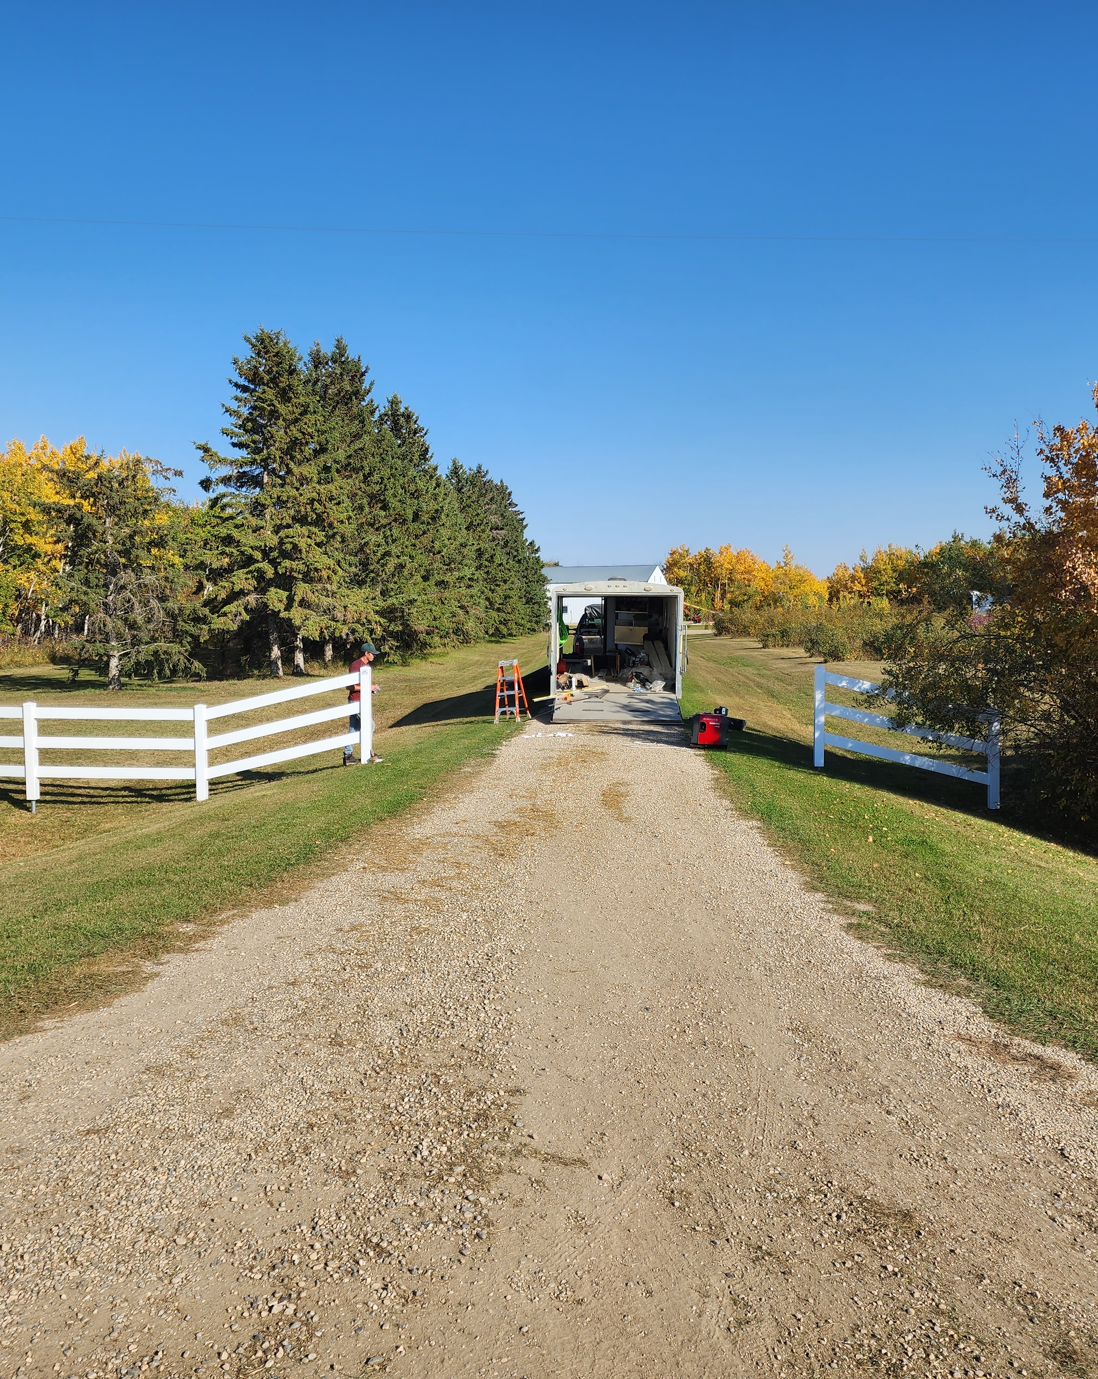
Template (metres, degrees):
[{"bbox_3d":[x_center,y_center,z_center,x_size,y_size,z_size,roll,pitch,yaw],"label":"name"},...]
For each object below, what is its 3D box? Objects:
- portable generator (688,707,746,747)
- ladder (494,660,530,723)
[{"bbox_3d":[2.410,0.630,18.300,0.580,0.500,0.450,3,3,6],"label":"portable generator"},{"bbox_3d":[-0.695,0.030,22.650,0.500,1.140,0.700,-2,5,19],"label":"ladder"}]

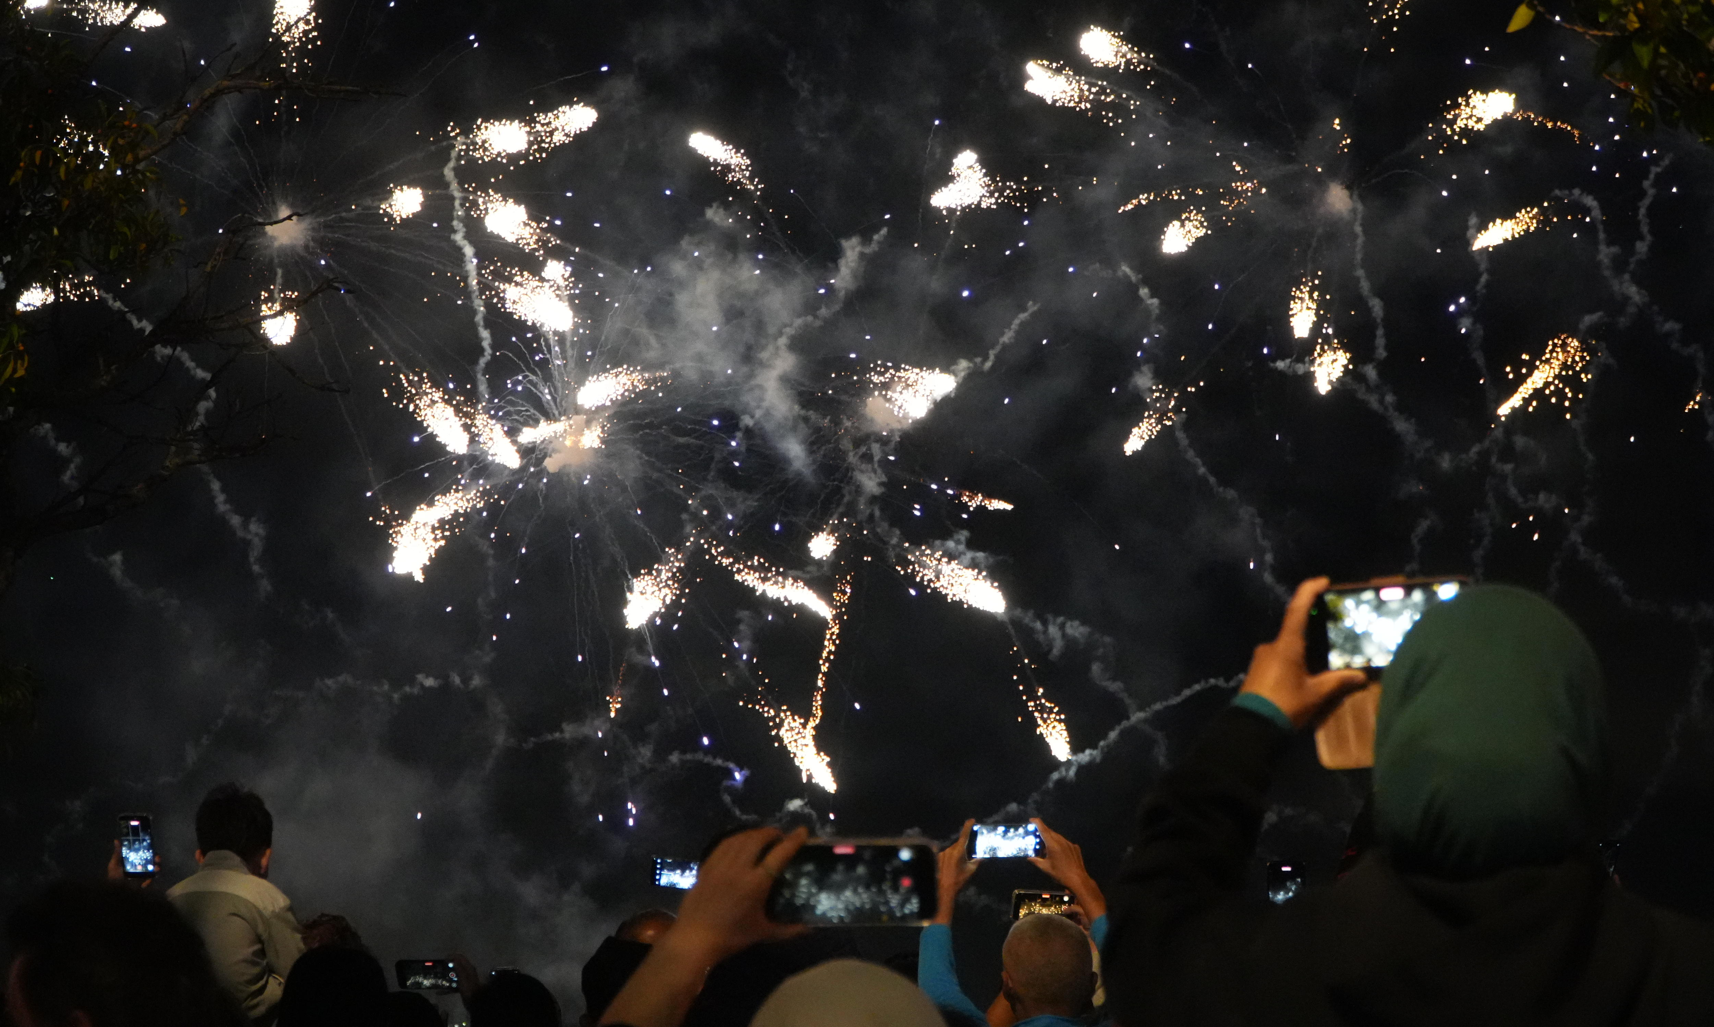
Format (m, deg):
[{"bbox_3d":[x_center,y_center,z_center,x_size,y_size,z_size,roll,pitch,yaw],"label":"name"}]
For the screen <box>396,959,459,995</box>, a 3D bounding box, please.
[{"bbox_3d":[-0.968,1.047,5.500,0.150,0.072,0.009,0,5,0],"label":"screen"}]

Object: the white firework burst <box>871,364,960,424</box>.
[{"bbox_3d":[4.169,-8.739,180.000,6.651,4.568,5.025,0,-12,0],"label":"white firework burst"}]

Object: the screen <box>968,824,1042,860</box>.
[{"bbox_3d":[0.296,0.649,4.800,0.150,0.072,0.009,0,5,0],"label":"screen"}]

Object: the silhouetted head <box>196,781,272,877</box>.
[{"bbox_3d":[-1.371,0.700,5.350,0.168,0.215,0.190,-1,3,12],"label":"silhouetted head"}]

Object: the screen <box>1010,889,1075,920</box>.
[{"bbox_3d":[0.437,0.921,5.700,0.152,0.074,0.009,2,12,0],"label":"screen"}]

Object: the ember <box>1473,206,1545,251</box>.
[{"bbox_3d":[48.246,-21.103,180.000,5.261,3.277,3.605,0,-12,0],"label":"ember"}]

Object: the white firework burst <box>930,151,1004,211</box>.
[{"bbox_3d":[8.140,-24.679,180.000,5.460,4.469,4.916,0,-12,0],"label":"white firework burst"}]

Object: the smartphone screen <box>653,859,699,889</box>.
[{"bbox_3d":[-0.410,0.852,5.700,0.150,0.072,0.009,7,8,-4],"label":"smartphone screen"}]

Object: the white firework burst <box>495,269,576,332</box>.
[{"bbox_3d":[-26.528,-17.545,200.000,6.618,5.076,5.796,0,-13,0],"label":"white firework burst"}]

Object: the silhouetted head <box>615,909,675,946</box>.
[{"bbox_3d":[-0.407,0.912,4.875,0.160,0.230,0.200,0,-13,0],"label":"silhouetted head"}]

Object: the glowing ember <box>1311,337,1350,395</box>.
[{"bbox_3d":[39.047,-12.028,200.000,3.199,4.635,3.850,0,-13,0],"label":"glowing ember"}]

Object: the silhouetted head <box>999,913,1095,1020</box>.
[{"bbox_3d":[0.347,0.837,4.450,0.175,0.235,0.210,0,7,-13],"label":"silhouetted head"}]

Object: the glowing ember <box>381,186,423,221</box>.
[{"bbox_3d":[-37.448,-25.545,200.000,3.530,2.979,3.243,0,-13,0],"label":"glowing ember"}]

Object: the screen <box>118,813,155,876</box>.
[{"bbox_3d":[-1.632,0.750,5.500,0.074,0.152,0.009,-5,18,-3],"label":"screen"}]

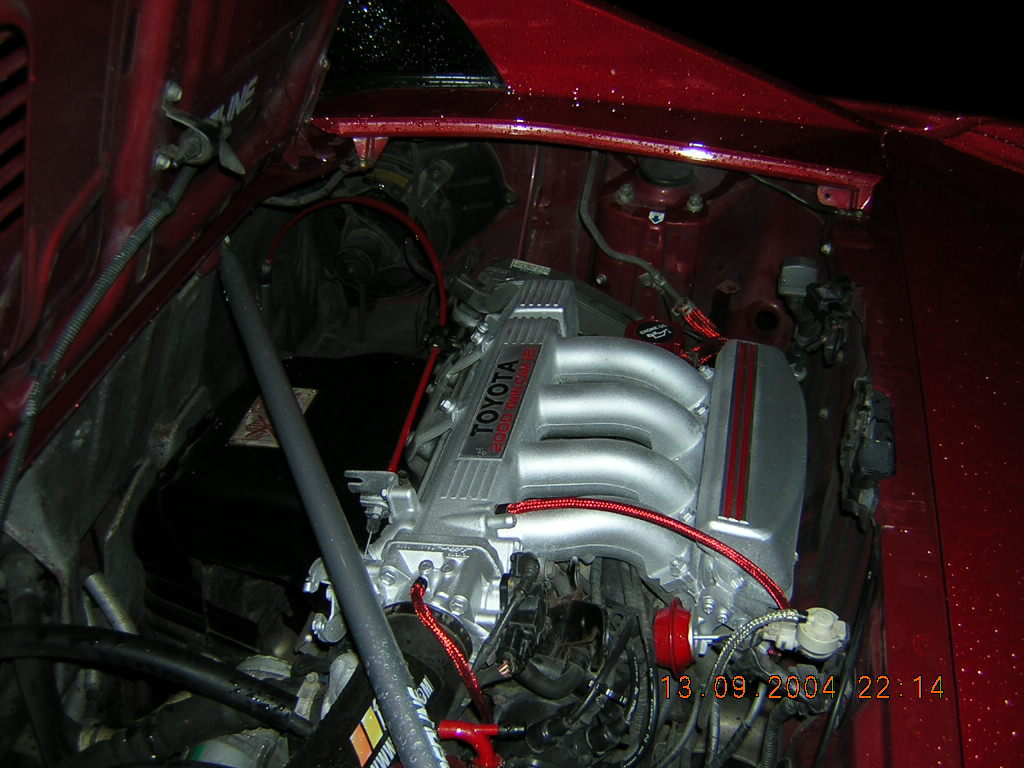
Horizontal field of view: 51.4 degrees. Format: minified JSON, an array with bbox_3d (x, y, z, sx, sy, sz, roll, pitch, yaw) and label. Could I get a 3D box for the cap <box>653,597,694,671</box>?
[{"bbox_3d":[0.147,0.229,0.970,0.036,0.064,0.062,-3,35,13],"label":"cap"}]

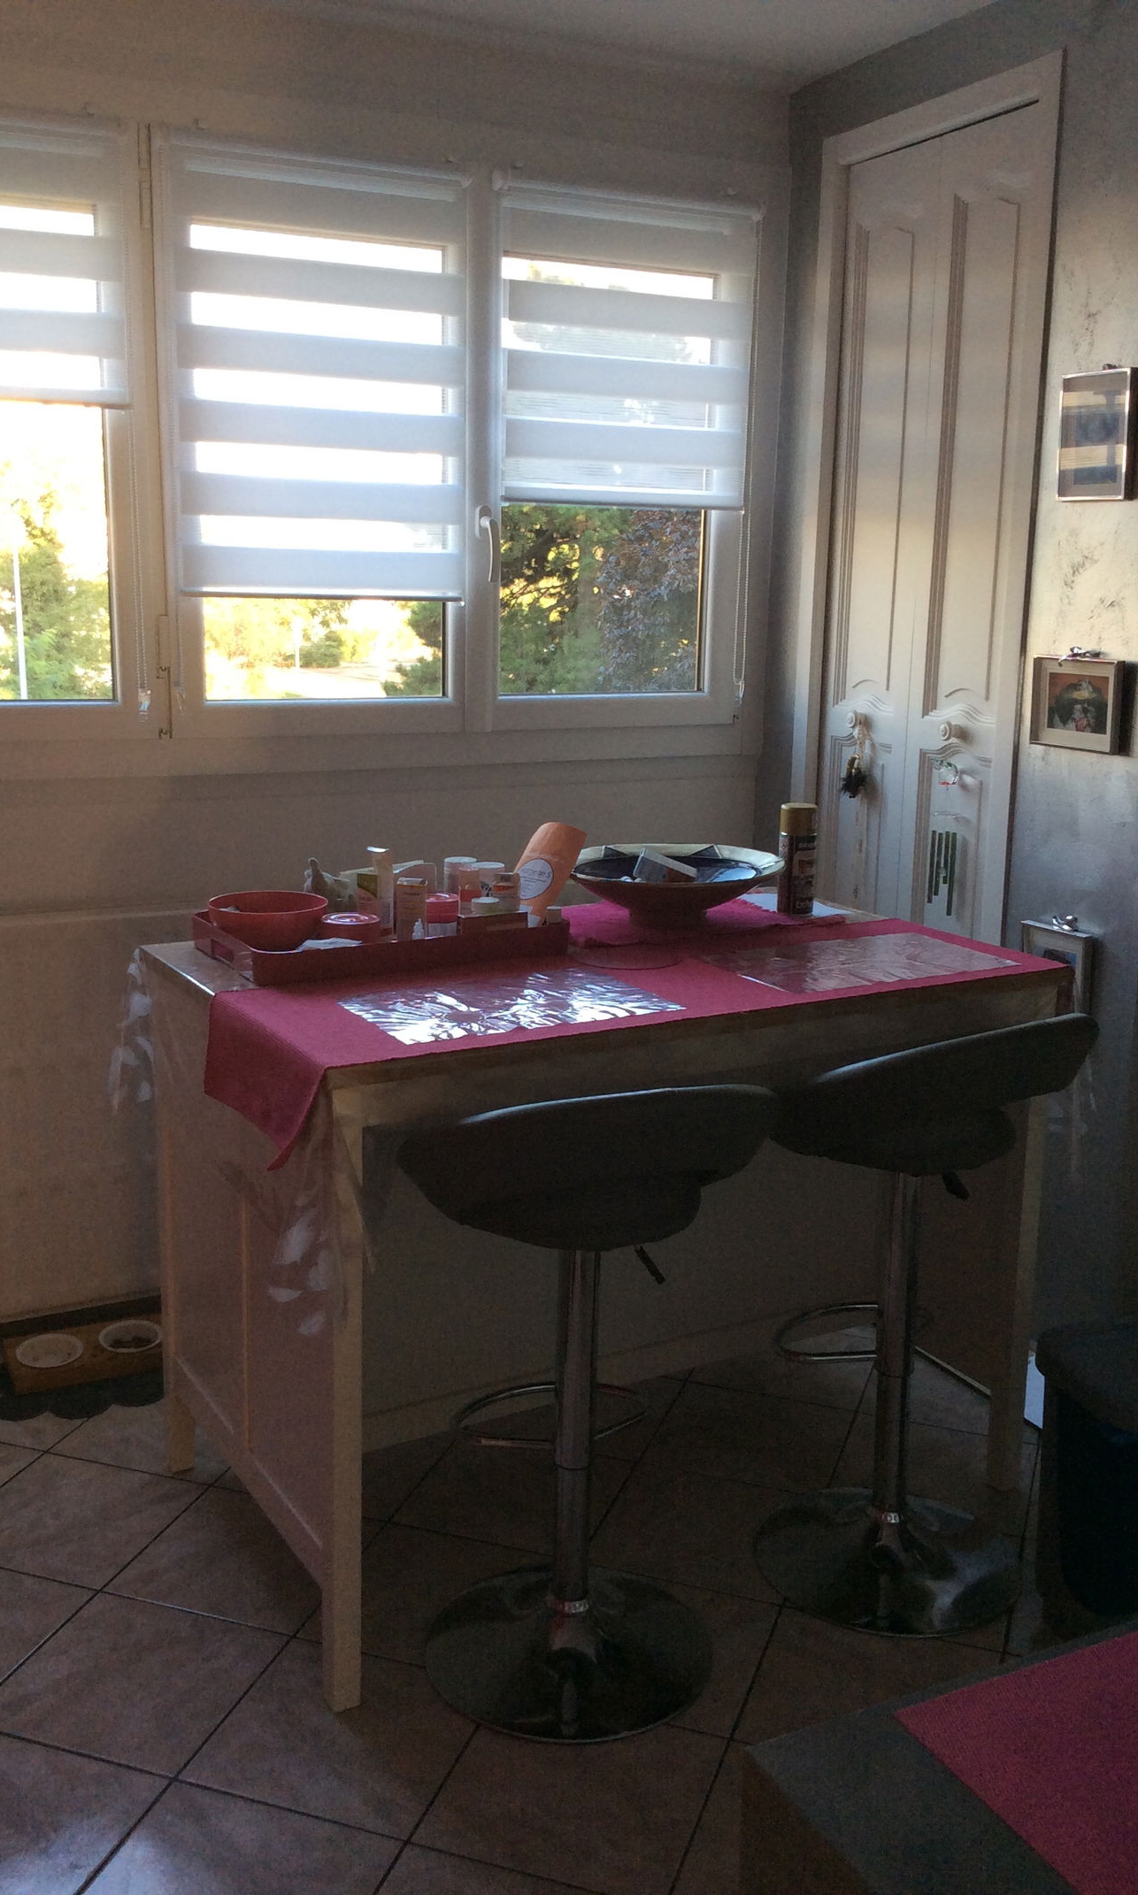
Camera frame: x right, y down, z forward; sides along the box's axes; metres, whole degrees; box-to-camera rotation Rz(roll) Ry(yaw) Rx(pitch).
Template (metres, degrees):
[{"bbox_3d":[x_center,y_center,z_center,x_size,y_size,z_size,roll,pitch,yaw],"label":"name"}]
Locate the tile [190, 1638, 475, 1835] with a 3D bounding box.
[{"bbox_3d":[-0.300,1.063,2.363,0.328,0.010,0.328,5,13,18],"label":"tile"}]

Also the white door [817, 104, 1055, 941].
[{"bbox_3d":[0.686,-0.371,3.456,0.040,2.290,0.613,-5,14,-24],"label":"white door"}]

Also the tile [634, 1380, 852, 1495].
[{"bbox_3d":[0.334,0.893,3.175,0.328,0.010,0.328,5,13,18],"label":"tile"}]

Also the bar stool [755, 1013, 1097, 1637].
[{"bbox_3d":[0.517,0.527,2.698,0.540,0.917,0.445,-6,14,-29],"label":"bar stool"}]

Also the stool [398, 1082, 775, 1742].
[{"bbox_3d":[0.010,0.584,2.456,0.540,0.894,0.445,-4,13,-20],"label":"stool"}]

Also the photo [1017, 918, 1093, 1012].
[{"bbox_3d":[0.853,0.062,3.082,0.022,0.195,0.164,-5,14,-24],"label":"photo"}]

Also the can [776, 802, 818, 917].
[{"bbox_3d":[0.426,-0.165,3.247,0.066,0.204,0.066,1,13,0],"label":"can"}]

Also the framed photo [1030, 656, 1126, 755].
[{"bbox_3d":[0.862,-0.414,2.974,0.022,0.149,0.202,-5,14,-24],"label":"framed photo"}]

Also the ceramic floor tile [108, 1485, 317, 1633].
[{"bbox_3d":[-0.505,0.968,2.772,0.328,0.010,0.328,5,13,18],"label":"ceramic floor tile"}]

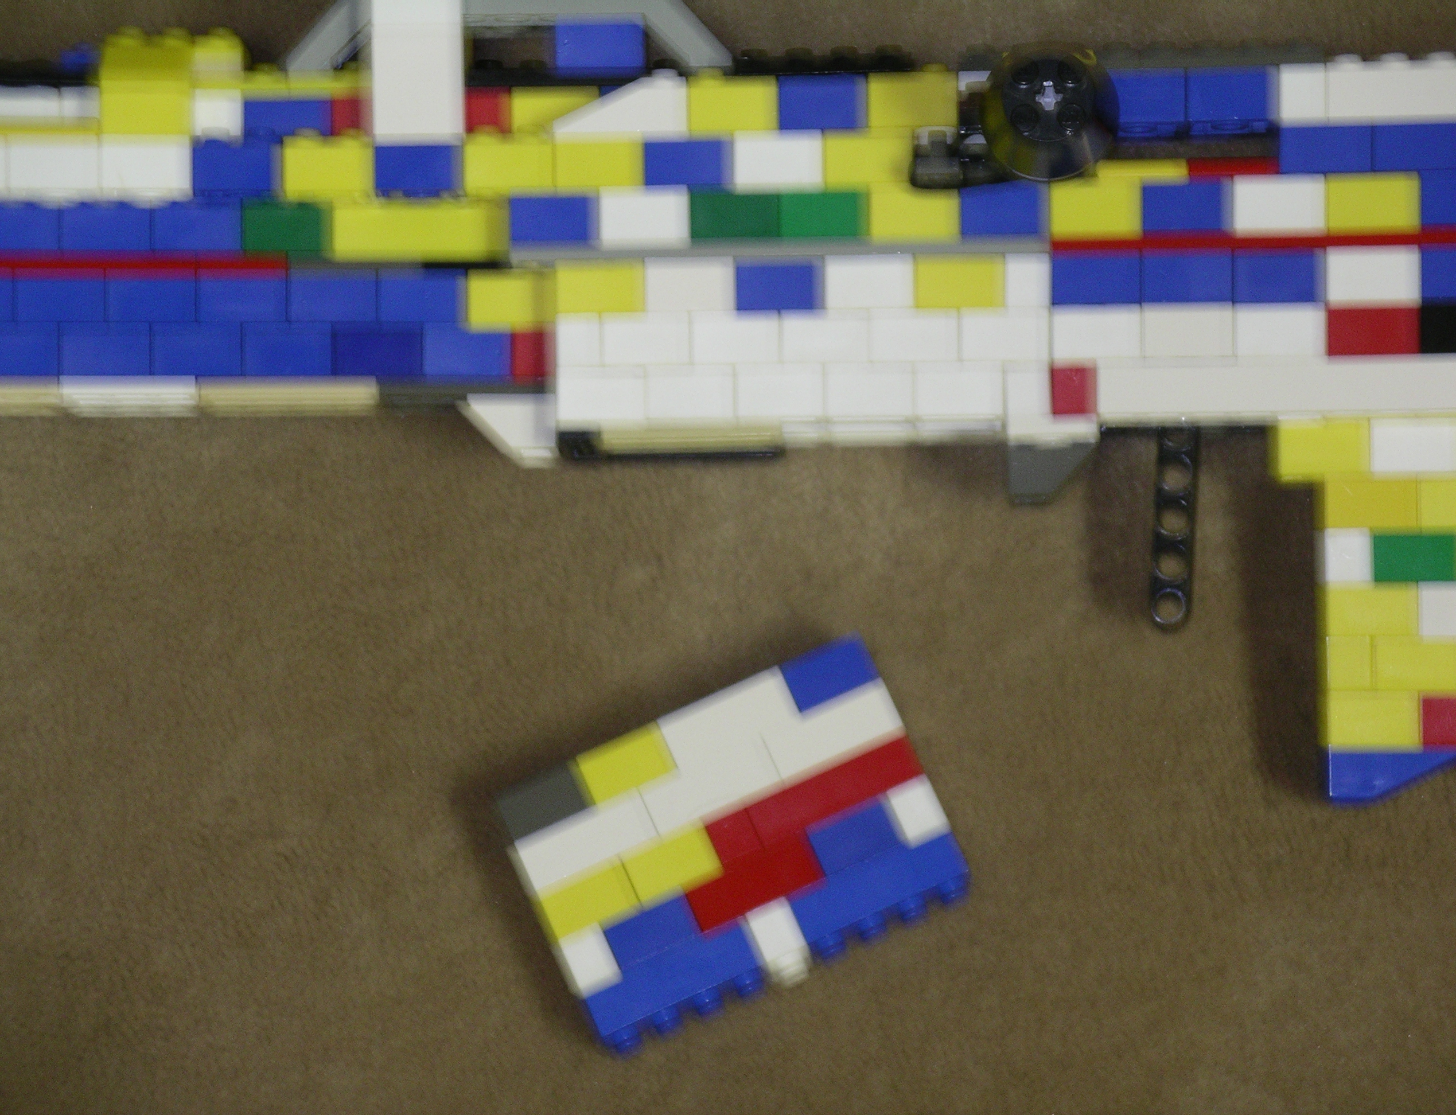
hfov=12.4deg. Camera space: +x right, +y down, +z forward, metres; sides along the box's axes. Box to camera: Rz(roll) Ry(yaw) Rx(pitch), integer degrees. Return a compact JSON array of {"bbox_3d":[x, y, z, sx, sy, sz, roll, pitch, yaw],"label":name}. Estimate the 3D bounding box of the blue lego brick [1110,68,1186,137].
[{"bbox_3d":[0.073,-0.081,1.194,0.016,0.016,0.011,-1,84,0],"label":"blue lego brick"}]

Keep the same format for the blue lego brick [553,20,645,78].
[{"bbox_3d":[-0.023,-0.091,1.200,0.016,0.016,0.011,-1,84,0],"label":"blue lego brick"}]

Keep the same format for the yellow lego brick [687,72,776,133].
[{"bbox_3d":[0.001,-0.082,1.205,0.016,0.016,0.010,-1,90,0],"label":"yellow lego brick"}]

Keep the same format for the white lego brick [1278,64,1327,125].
[{"bbox_3d":[0.102,-0.082,1.193,0.008,0.013,0.011,-1,83,5],"label":"white lego brick"}]

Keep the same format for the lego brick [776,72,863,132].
[{"bbox_3d":[0.017,-0.082,1.205,0.016,0.016,0.010,-1,90,0],"label":"lego brick"}]

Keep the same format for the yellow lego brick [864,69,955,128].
[{"bbox_3d":[0.033,-0.081,1.198,0.016,0.016,0.011,-1,84,0],"label":"yellow lego brick"}]

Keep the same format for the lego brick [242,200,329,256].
[{"bbox_3d":[-0.077,-0.059,1.190,0.016,0.015,0.011,0,85,3],"label":"lego brick"}]

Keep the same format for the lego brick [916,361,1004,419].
[{"bbox_3d":[0.041,-0.030,1.192,0.016,0.015,0.011,-1,83,5],"label":"lego brick"}]

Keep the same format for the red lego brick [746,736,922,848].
[{"bbox_3d":[0.019,0.042,1.197,0.032,0.015,0.011,-24,84,1],"label":"red lego brick"}]

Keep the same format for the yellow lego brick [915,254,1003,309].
[{"bbox_3d":[0.042,-0.049,1.195,0.016,0.015,0.011,-1,83,5],"label":"yellow lego brick"}]

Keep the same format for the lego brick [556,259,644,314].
[{"bbox_3d":[-0.023,-0.049,1.205,0.016,0.016,0.010,-1,90,0],"label":"lego brick"}]

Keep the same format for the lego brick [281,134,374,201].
[{"bbox_3d":[-0.071,-0.070,1.202,0.016,0.016,0.011,-1,83,3],"label":"lego brick"}]

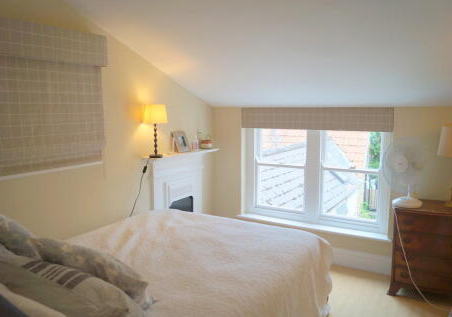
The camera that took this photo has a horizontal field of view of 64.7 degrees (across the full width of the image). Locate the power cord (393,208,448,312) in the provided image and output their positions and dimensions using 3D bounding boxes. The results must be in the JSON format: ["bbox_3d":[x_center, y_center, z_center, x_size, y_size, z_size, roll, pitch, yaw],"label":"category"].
[{"bbox_3d":[1.534,0.792,2.850,0.431,0.735,0.157,4,8,29],"label":"power cord"}]

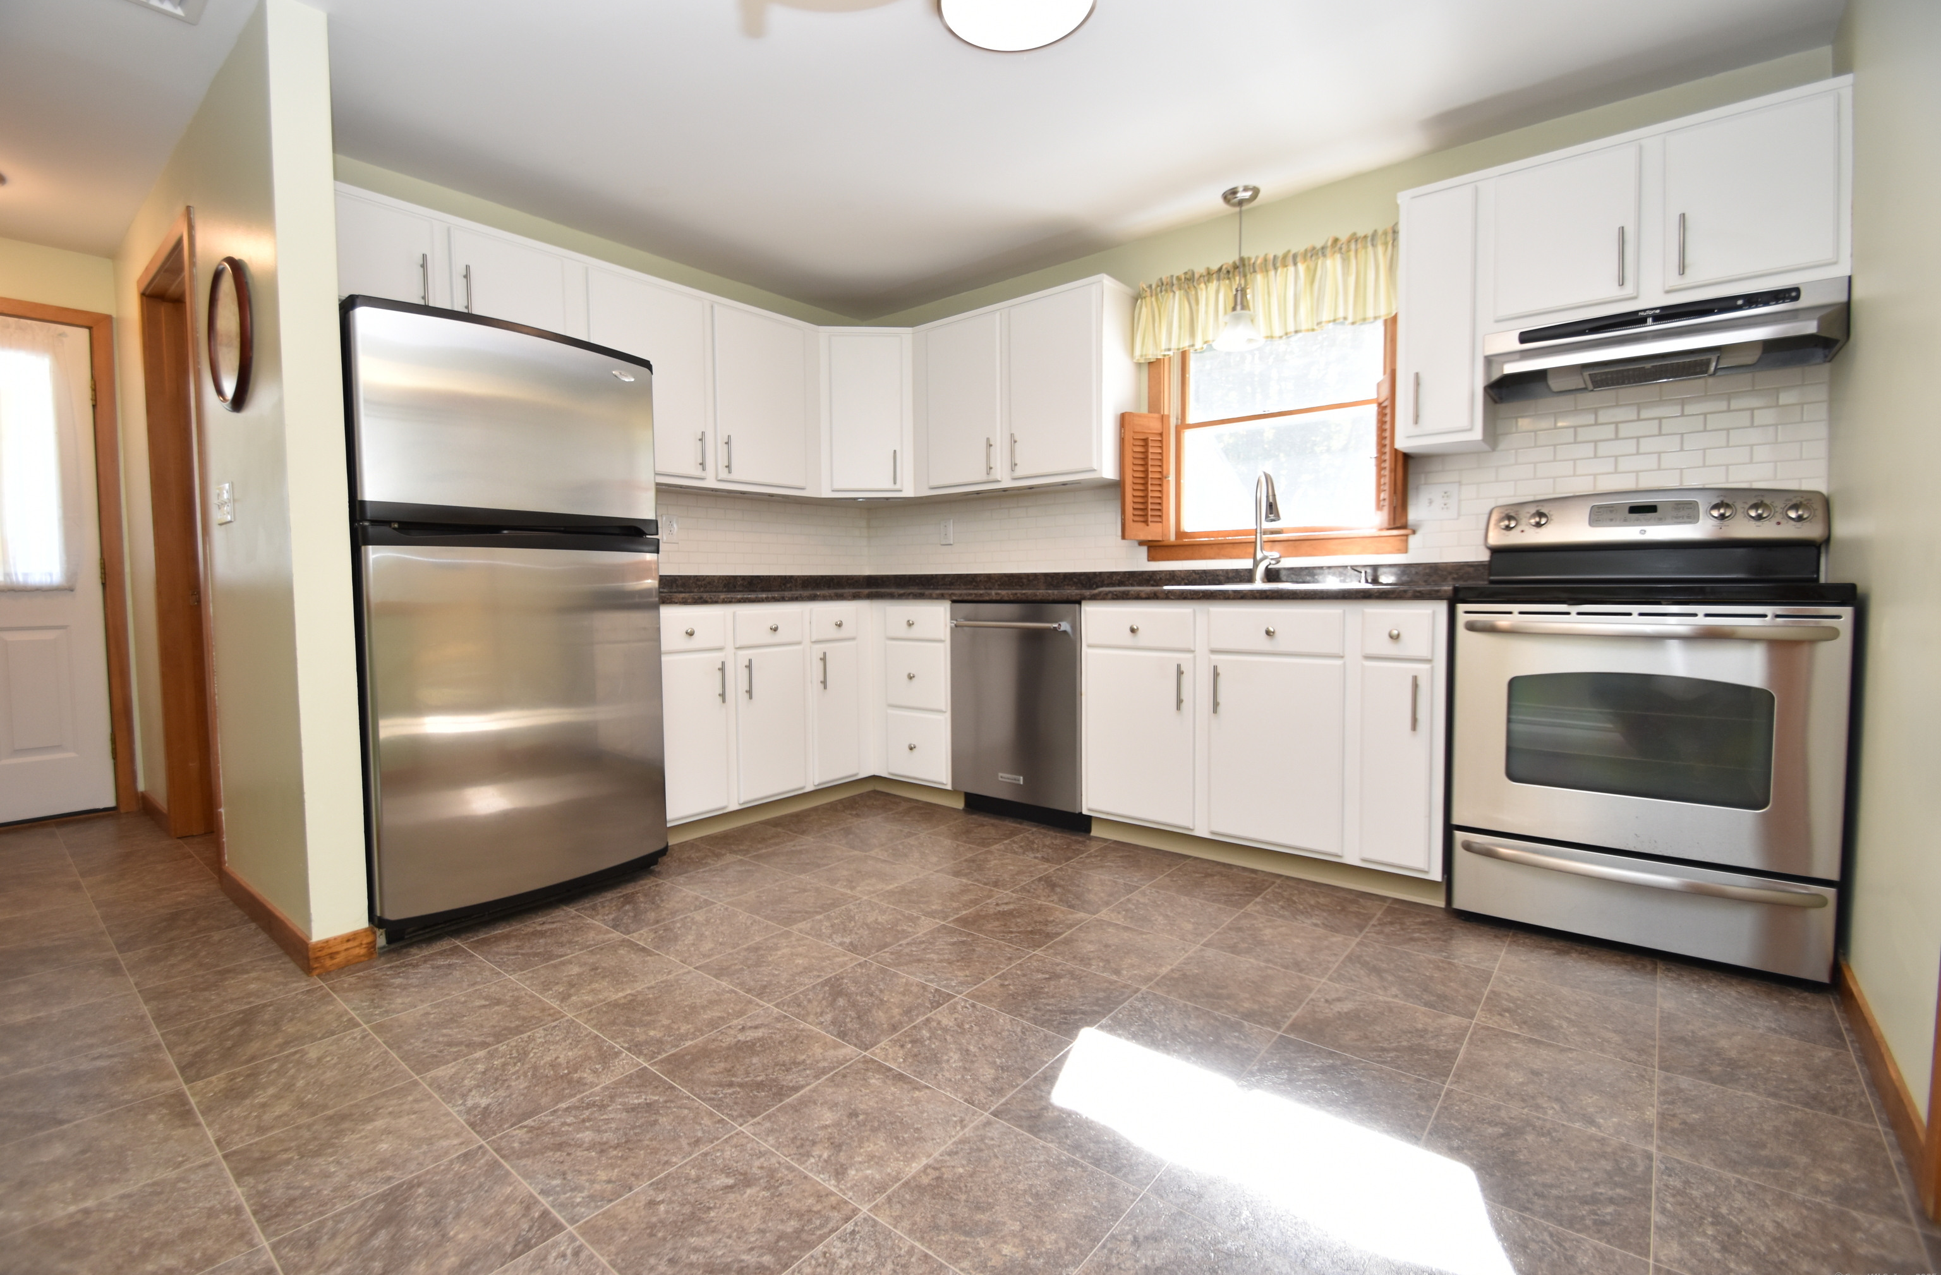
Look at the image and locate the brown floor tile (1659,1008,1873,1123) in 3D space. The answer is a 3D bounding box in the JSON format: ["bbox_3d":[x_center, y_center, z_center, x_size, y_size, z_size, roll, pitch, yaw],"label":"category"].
[{"bbox_3d":[1.532,0.833,1.578,0.303,0.015,0.299,2,3,39],"label":"brown floor tile"}]

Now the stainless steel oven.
[{"bbox_3d":[1.833,0.181,2.244,0.757,1.212,0.656,2,4,38],"label":"stainless steel oven"}]

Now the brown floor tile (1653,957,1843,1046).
[{"bbox_3d":[1.688,0.809,1.772,0.297,0.010,0.297,2,3,38],"label":"brown floor tile"}]

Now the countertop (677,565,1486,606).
[{"bbox_3d":[0.056,-0.193,2.972,2.908,0.139,1.724,1,3,38],"label":"countertop"}]

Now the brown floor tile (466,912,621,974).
[{"bbox_3d":[-1.148,0.816,2.172,0.312,0.010,0.300,2,4,38],"label":"brown floor tile"}]

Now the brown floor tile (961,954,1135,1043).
[{"bbox_3d":[0.192,0.825,1.865,0.304,0.010,0.300,2,4,39],"label":"brown floor tile"}]

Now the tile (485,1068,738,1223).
[{"bbox_3d":[-0.608,0.858,1.383,0.303,0.010,0.297,2,4,38],"label":"tile"}]

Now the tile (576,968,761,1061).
[{"bbox_3d":[-0.661,0.835,1.796,0.306,0.010,0.301,2,4,38],"label":"tile"}]

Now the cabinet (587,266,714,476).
[{"bbox_3d":[-1.349,-0.998,3.217,0.320,0.743,0.496,2,4,39],"label":"cabinet"}]

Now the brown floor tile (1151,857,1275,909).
[{"bbox_3d":[0.771,0.789,2.579,0.305,0.010,0.315,2,4,38],"label":"brown floor tile"}]

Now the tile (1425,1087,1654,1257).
[{"bbox_3d":[0.894,0.831,1.271,0.298,0.010,0.298,2,3,38],"label":"tile"}]

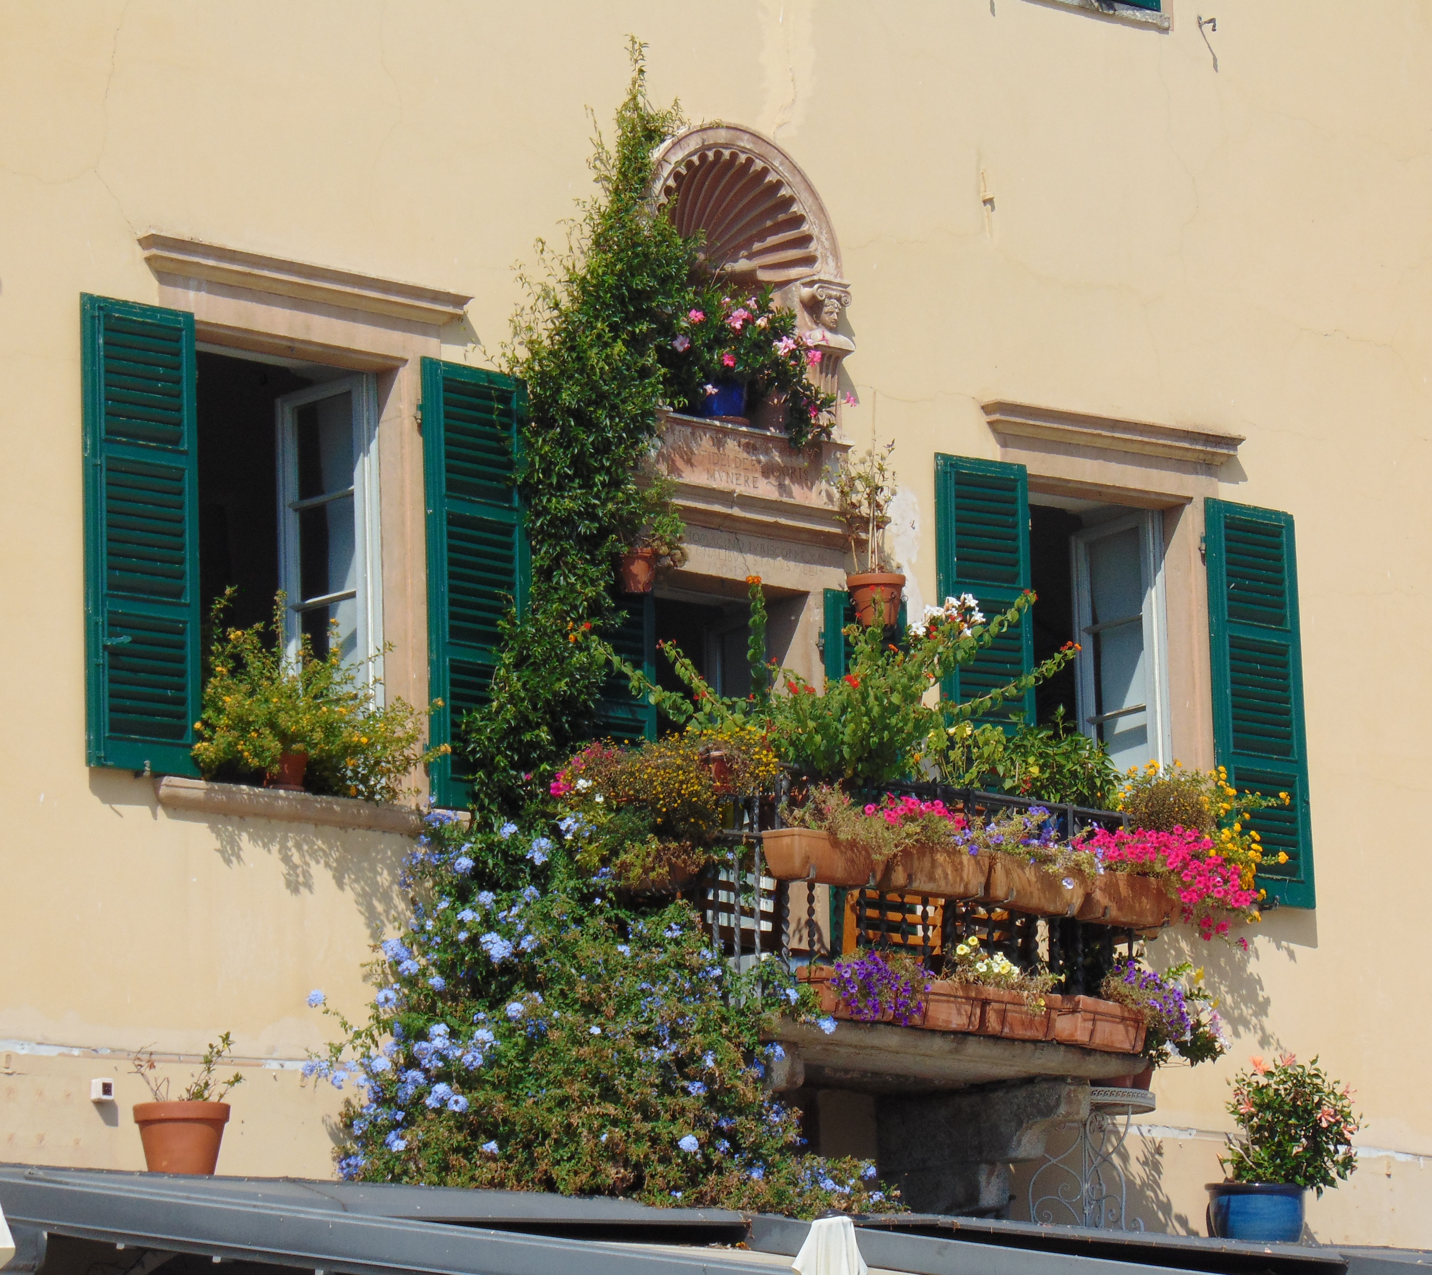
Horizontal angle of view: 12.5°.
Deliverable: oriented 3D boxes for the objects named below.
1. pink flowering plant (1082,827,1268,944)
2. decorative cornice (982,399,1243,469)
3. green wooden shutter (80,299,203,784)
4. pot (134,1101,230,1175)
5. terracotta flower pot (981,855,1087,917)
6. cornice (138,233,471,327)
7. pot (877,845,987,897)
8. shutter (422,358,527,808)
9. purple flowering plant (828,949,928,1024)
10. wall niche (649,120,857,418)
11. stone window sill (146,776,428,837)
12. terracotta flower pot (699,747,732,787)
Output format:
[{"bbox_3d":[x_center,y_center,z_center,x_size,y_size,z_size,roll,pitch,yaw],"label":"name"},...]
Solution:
[{"bbox_3d":[1.724,0.921,24.688,0.620,0.380,0.360,8,-15,-42],"label":"pink flowering plant"},{"bbox_3d":[1.764,-0.893,28.756,0.115,0.135,1.660,-12,-13,43],"label":"decorative cornice"},{"bbox_3d":[-2.041,-0.354,23.081,0.502,1.687,0.045,8,-15,-42],"label":"green wooden shutter"},{"bbox_3d":[-1.968,1.841,24.042,0.355,0.300,0.355,-2,-10,0],"label":"pot"},{"bbox_3d":[1.282,1.015,26.182,0.200,0.205,0.450,-12,-14,43],"label":"terracotta flower pot"},{"bbox_3d":[-1.578,-1.372,25.408,0.115,0.135,1.670,-12,-14,43],"label":"cornice"},{"bbox_3d":[0.864,0.941,25.765,0.200,0.205,0.450,-12,-14,43],"label":"pot"},{"bbox_3d":[-0.943,-0.191,25.852,0.050,1.800,0.575,-12,-14,43],"label":"shutter"},{"bbox_3d":[0.587,1.263,23.662,0.370,0.260,0.240,8,-15,-42],"label":"purple flowering plant"},{"bbox_3d":[0.005,-1.373,25.422,1.054,1.191,0.400,8,-15,-42],"label":"wall niche"},{"bbox_3d":[-1.532,0.650,25.040,0.180,0.115,1.640,-12,-14,43],"label":"stone window sill"},{"bbox_3d":[0.007,0.475,23.704,0.140,0.145,0.140,8,-15,-42],"label":"terracotta flower pot"}]

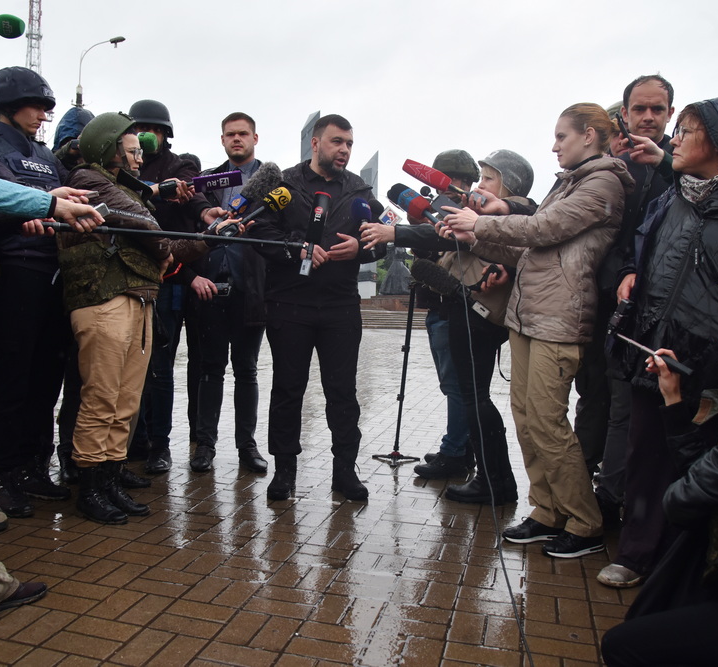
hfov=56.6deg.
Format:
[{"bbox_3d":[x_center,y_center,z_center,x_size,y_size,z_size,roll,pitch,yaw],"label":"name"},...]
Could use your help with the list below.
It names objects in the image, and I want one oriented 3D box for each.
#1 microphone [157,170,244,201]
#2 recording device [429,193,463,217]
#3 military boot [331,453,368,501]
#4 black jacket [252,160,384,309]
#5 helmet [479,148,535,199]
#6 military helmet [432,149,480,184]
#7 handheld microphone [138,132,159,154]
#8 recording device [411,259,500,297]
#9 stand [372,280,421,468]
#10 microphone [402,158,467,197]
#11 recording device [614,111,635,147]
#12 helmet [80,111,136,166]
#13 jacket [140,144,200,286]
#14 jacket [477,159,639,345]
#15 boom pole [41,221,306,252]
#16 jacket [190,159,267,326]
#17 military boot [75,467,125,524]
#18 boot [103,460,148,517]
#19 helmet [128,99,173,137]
[{"bbox_3d":[-0.680,-0.635,2.860,0.380,0.080,0.070,-8,5,-10],"label":"microphone"},{"bbox_3d":[0.335,-0.491,2.580,0.150,0.075,0.009,36,33,5],"label":"recording device"},{"bbox_3d":[-0.050,0.635,3.151,0.115,0.240,0.300,1,3,-17],"label":"military boot"},{"bbox_3d":[-0.195,-0.469,3.130,0.620,0.670,0.380,1,3,-6],"label":"black jacket"},{"bbox_3d":[0.686,-0.744,3.100,0.275,0.190,0.240,20,-1,-15],"label":"helmet"},{"bbox_3d":[0.496,-0.854,3.430,0.270,0.180,0.240,0,4,-26],"label":"military helmet"},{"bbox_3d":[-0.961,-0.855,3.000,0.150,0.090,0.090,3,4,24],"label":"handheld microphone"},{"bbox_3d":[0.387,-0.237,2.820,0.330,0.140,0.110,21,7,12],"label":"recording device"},{"bbox_3d":[0.261,0.216,3.798,0.270,1.030,0.270,6,3,0],"label":"stand"},{"bbox_3d":[0.355,-0.665,2.920,0.350,0.070,0.070,31,15,23],"label":"microphone"},{"bbox_3d":[0.898,-0.689,2.250,0.012,0.145,0.070,-27,-3,15],"label":"recording device"},{"bbox_3d":[-1.023,-0.786,2.700,0.265,0.185,0.235,-18,4,-2],"label":"helmet"},{"bbox_3d":[-1.025,-0.607,3.460,0.560,0.760,0.380,0,4,-27],"label":"jacket"},{"bbox_3d":[0.712,-0.310,2.490,0.600,0.710,0.470,2,4,3],"label":"jacket"},{"bbox_3d":[-0.650,-0.360,2.485,1.000,0.035,0.035,1,3,-26],"label":"boom pole"},{"bbox_3d":[-0.636,-0.475,3.520,0.490,0.870,0.310,1,3,-5],"label":"jacket"},{"bbox_3d":[-1.050,0.627,2.740,0.280,0.240,0.105,4,4,31],"label":"military boot"},{"bbox_3d":[-0.985,0.624,2.850,0.280,0.240,0.105,4,4,32],"label":"boot"},{"bbox_3d":[-1.070,-1.103,3.420,0.250,0.195,0.280,1,4,-22],"label":"helmet"}]

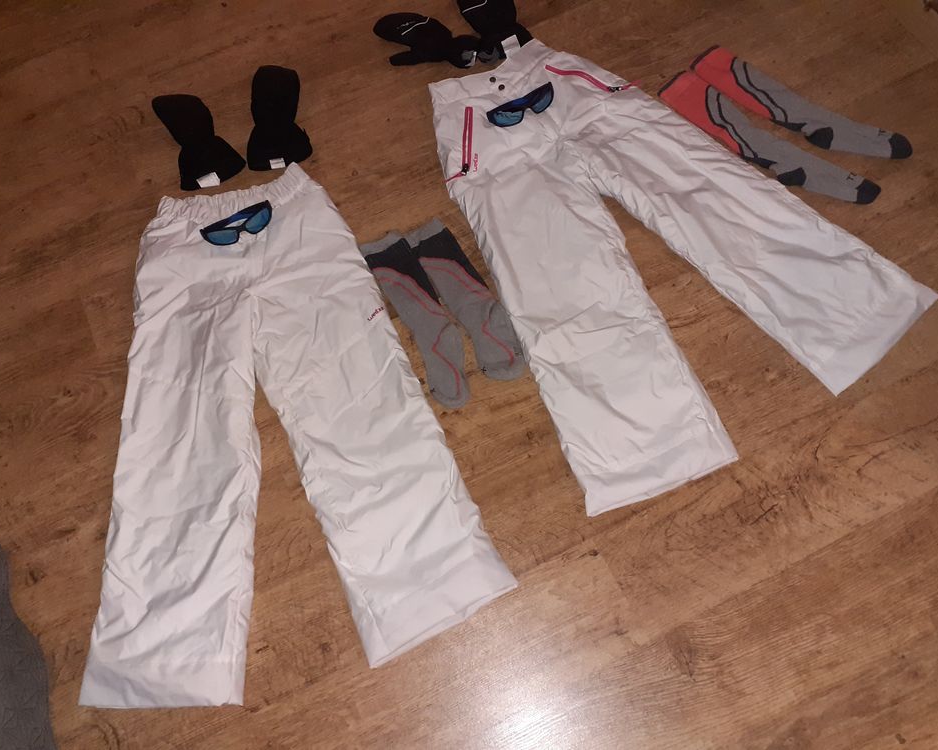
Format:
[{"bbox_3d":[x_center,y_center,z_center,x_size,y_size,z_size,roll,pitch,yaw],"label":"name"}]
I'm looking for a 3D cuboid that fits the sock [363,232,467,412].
[{"bbox_3d":[-0.078,-0.097,1.262,0.092,0.025,0.343,-22,66,-5],"label":"sock"}]

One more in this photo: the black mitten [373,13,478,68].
[{"bbox_3d":[-0.084,-0.637,1.487,0.219,0.050,0.137,12,68,10],"label":"black mitten"}]

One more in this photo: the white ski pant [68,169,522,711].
[{"bbox_3d":[-0.316,0.031,1.206,0.606,0.060,0.868,-14,66,-2],"label":"white ski pant"}]

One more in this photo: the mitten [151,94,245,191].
[{"bbox_3d":[-0.503,-0.447,1.437,0.124,0.050,0.252,-24,67,-6],"label":"mitten"}]

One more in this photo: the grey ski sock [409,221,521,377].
[{"bbox_3d":[-0.003,-0.126,1.269,0.083,0.025,0.325,-27,67,-7],"label":"grey ski sock"}]

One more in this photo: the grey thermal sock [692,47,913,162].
[{"bbox_3d":[0.577,-0.470,1.374,0.406,0.025,0.103,36,73,18],"label":"grey thermal sock"}]

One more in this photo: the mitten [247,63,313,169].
[{"bbox_3d":[-0.357,-0.484,1.441,0.120,0.050,0.253,-11,66,0],"label":"mitten"}]

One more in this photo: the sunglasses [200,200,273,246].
[{"bbox_3d":[-0.385,-0.252,1.298,0.125,0.040,0.042,-23,66,-5],"label":"sunglasses"}]

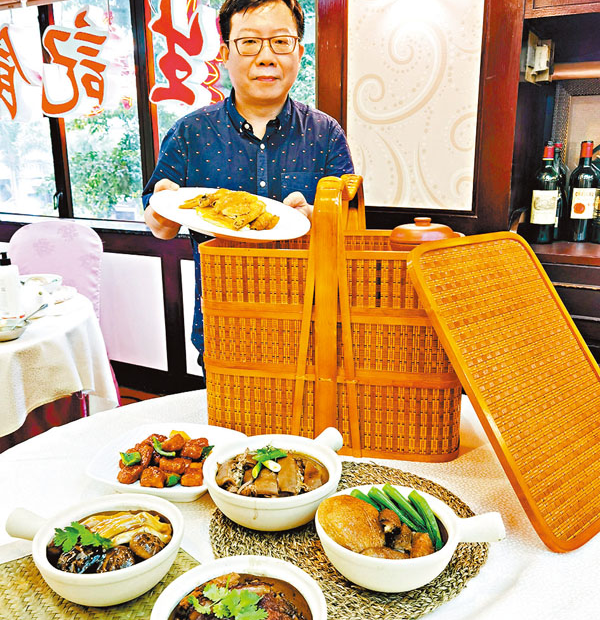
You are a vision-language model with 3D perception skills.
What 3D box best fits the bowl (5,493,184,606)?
[{"bbox_3d":[-0.259,0.301,0.777,0.237,0.070,0.181,4,15,16],"label":"bowl"}]

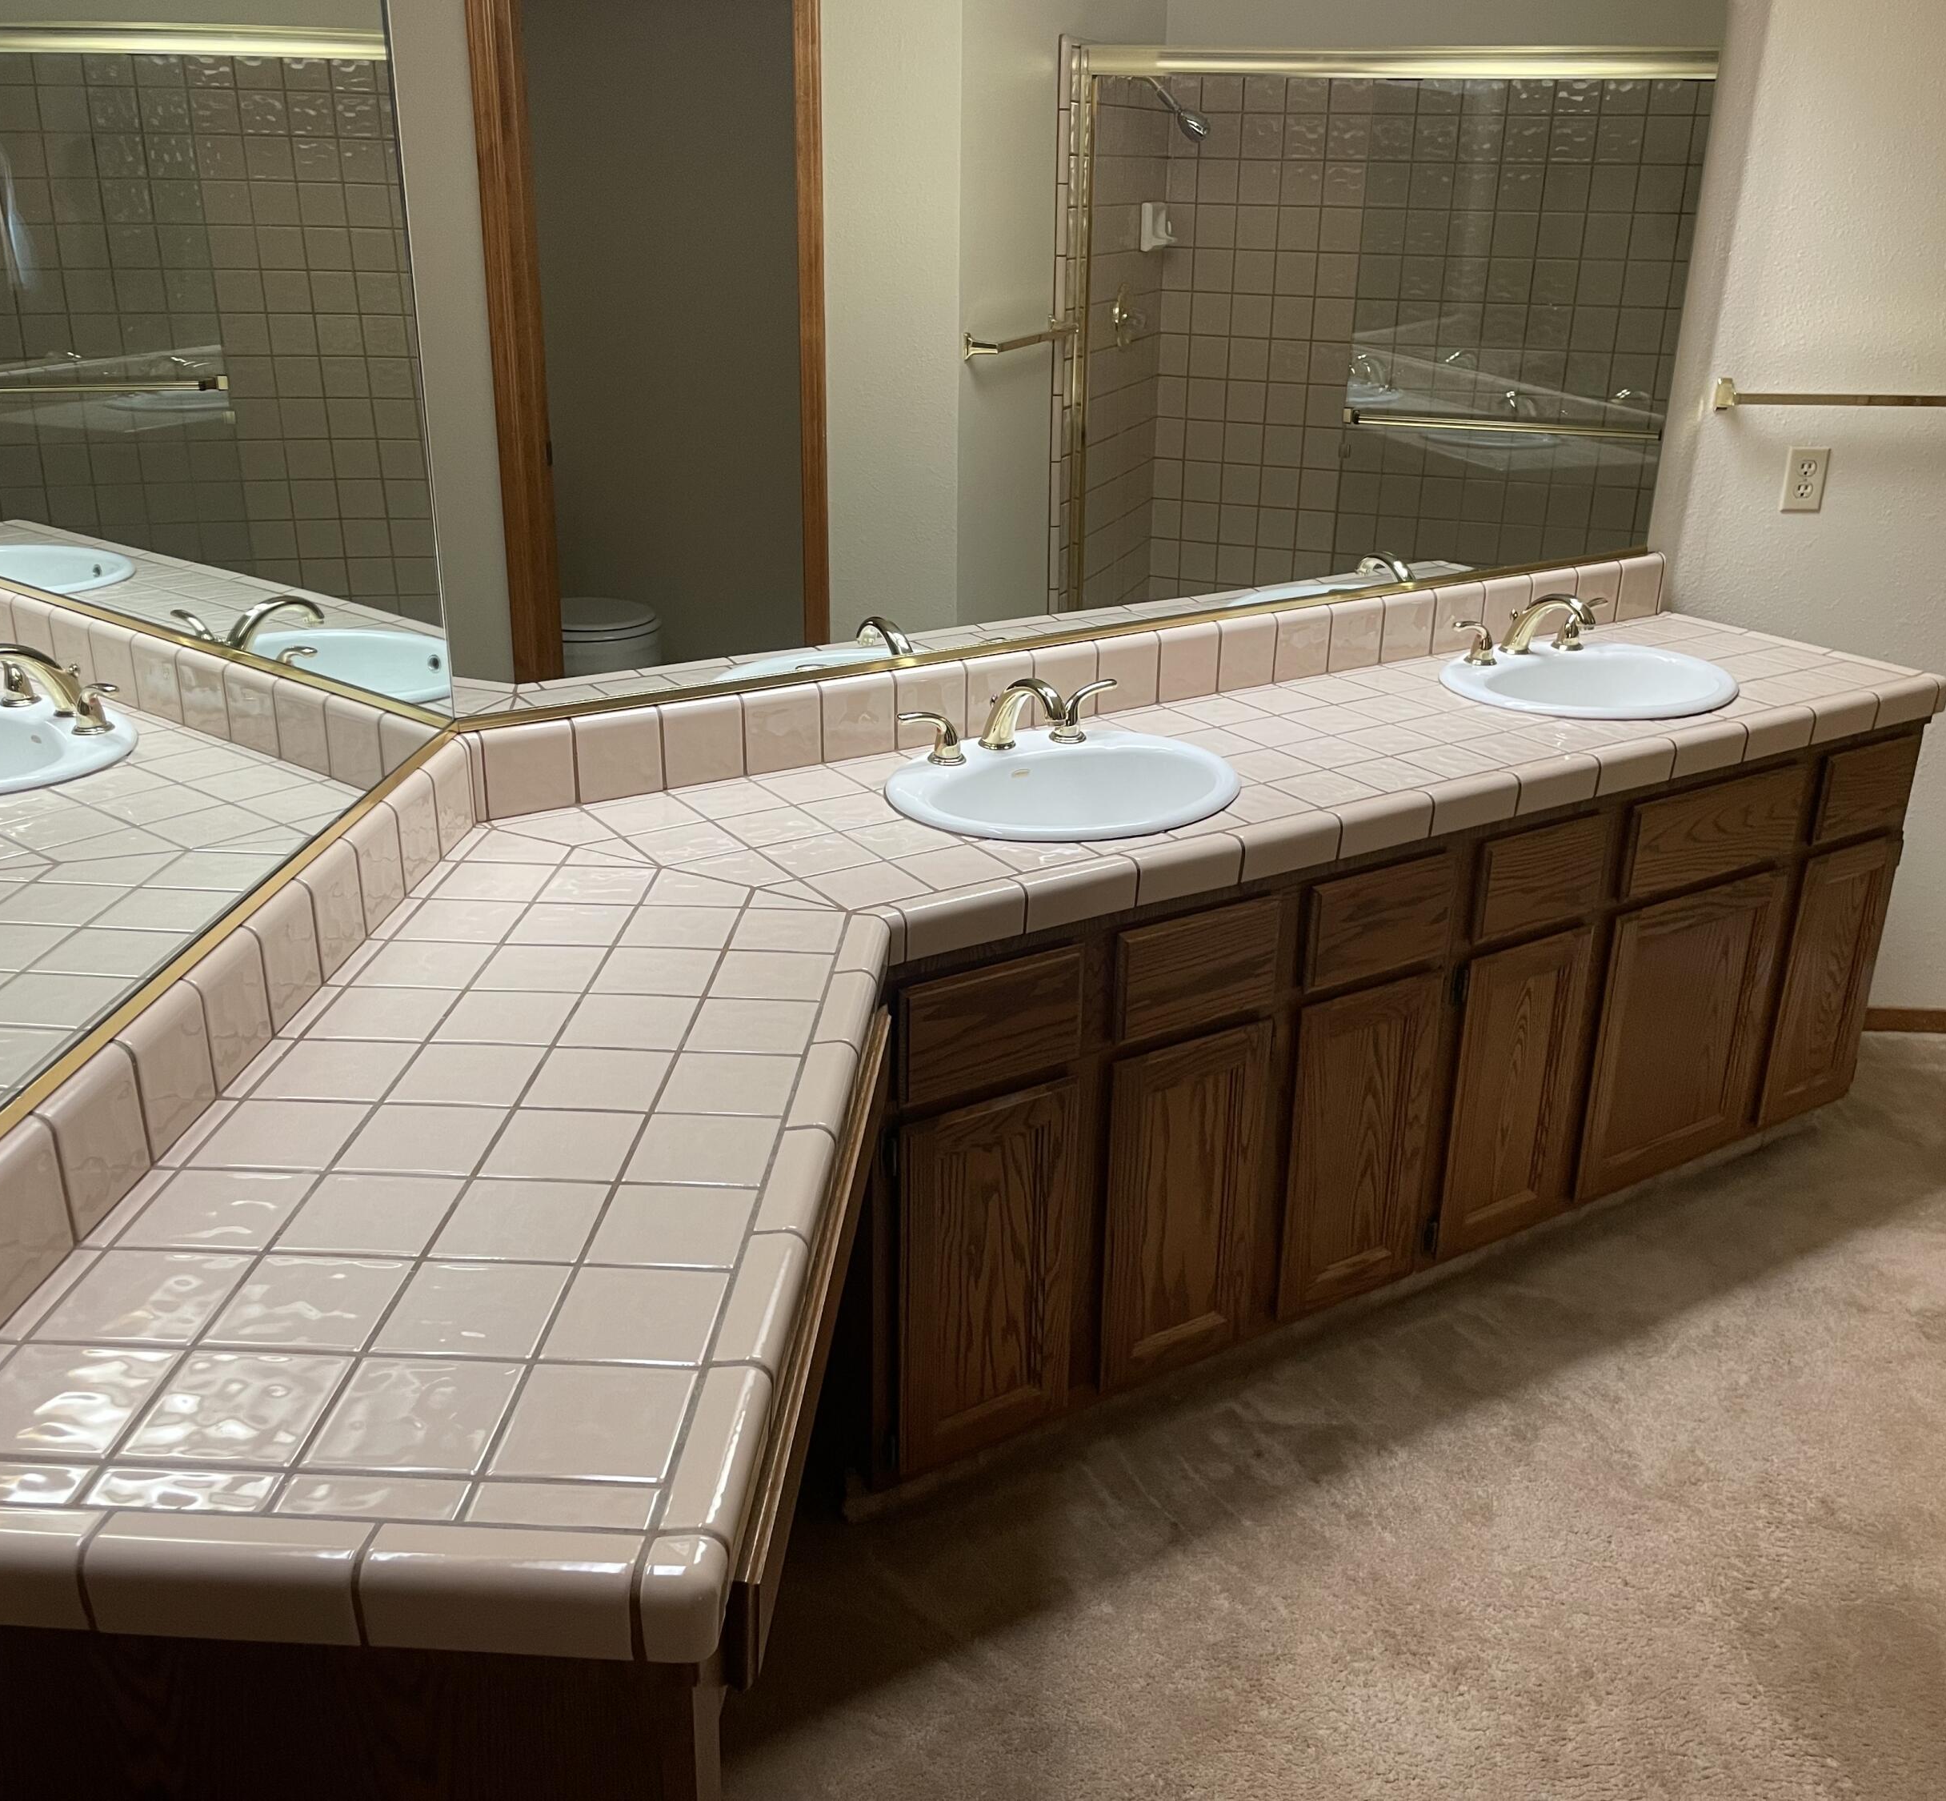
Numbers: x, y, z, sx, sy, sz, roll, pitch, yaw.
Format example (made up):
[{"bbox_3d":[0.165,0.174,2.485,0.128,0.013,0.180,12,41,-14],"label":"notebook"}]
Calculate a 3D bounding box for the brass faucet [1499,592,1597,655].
[{"bbox_3d":[0.930,-0.438,2.905,0.052,0.115,0.183,-13,25,-30],"label":"brass faucet"}]

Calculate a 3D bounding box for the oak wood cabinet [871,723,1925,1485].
[{"bbox_3d":[0.567,0.138,2.762,1.955,0.753,0.544,-13,25,-30],"label":"oak wood cabinet"}]

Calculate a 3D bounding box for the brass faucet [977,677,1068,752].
[{"bbox_3d":[0.067,-0.241,2.401,0.052,0.113,0.176,-13,25,-30],"label":"brass faucet"}]

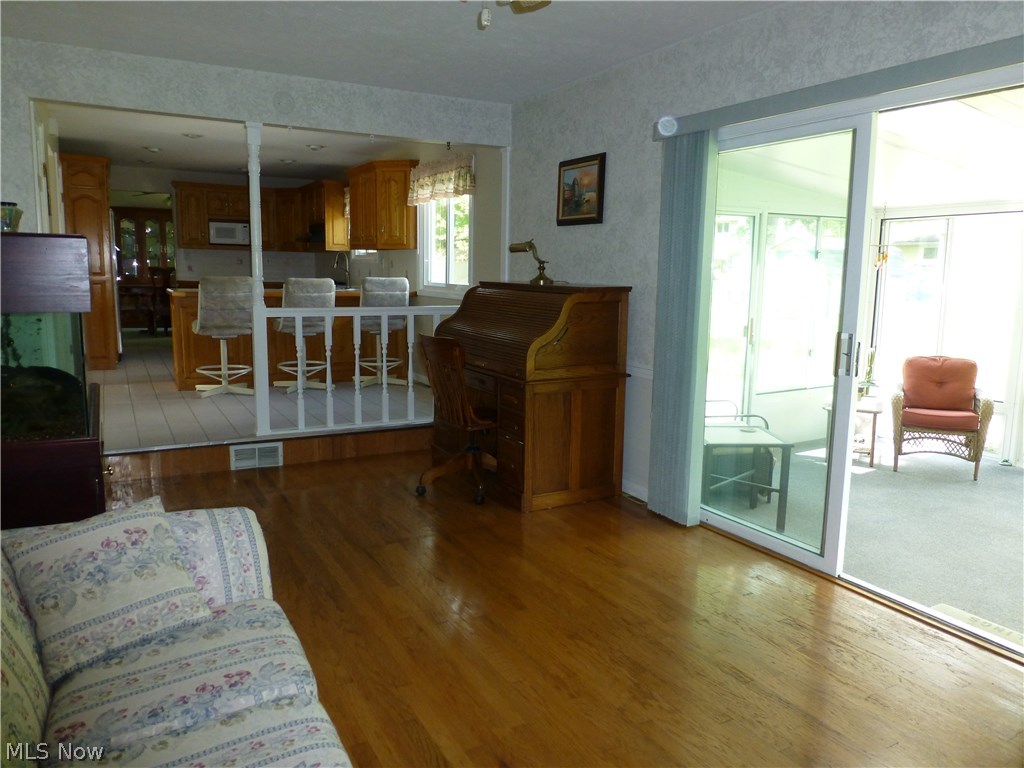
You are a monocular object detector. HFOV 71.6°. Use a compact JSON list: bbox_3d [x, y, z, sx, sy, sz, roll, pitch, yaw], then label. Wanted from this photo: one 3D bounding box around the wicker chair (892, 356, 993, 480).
[{"bbox_3d":[3.297,0.219,5.508,0.650,0.850,0.670,5,10,26],"label":"wicker chair"}]

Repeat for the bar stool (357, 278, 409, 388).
[{"bbox_3d":[-1.319,-0.540,7.210,0.500,1.060,0.500,-4,10,-24],"label":"bar stool"}]

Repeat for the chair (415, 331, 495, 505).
[{"bbox_3d":[-0.281,0.193,4.426,0.580,0.959,0.540,-6,12,-37],"label":"chair"}]

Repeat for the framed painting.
[{"bbox_3d":[0.446,-1.223,4.522,0.030,0.413,0.499,-5,10,-30],"label":"framed painting"}]

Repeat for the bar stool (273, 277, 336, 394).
[{"bbox_3d":[-2.013,-0.491,6.880,0.500,1.060,0.500,-4,10,-26],"label":"bar stool"}]

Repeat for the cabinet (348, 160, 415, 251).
[{"bbox_3d":[-1.359,-1.802,7.326,0.340,0.828,1.192,-5,10,-30],"label":"cabinet"}]

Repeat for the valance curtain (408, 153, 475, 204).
[{"bbox_3d":[-0.616,-1.795,6.263,0.110,0.317,1.307,-4,11,-30],"label":"valance curtain"}]

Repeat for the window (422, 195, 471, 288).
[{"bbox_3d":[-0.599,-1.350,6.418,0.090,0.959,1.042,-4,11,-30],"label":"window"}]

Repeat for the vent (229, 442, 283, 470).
[{"bbox_3d":[-1.744,0.493,4.865,0.334,0.167,0.025,-4,10,-26],"label":"vent"}]

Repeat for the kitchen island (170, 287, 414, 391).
[{"bbox_3d":[-2.173,-0.479,7.077,2.196,0.915,0.680,-4,10,-26],"label":"kitchen island"}]

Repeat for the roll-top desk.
[{"bbox_3d":[0.070,-0.015,4.562,0.702,1.239,1.325,-5,10,-28],"label":"roll-top desk"}]

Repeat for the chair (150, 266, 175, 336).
[{"bbox_3d":[-5.757,-1.354,11.713,0.460,1.090,0.500,-4,10,-26],"label":"chair"}]

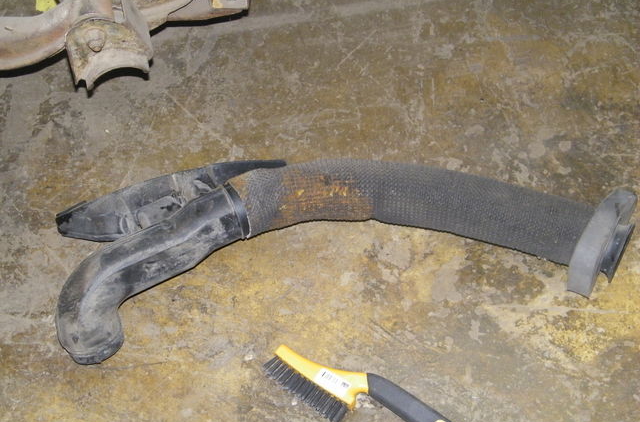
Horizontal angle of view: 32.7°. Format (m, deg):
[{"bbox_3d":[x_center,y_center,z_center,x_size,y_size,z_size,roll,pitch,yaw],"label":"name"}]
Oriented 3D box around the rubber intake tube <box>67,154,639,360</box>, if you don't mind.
[{"bbox_3d":[0.031,0.031,1.351,0.724,0.110,0.270,-3,50,-3],"label":"rubber intake tube"}]

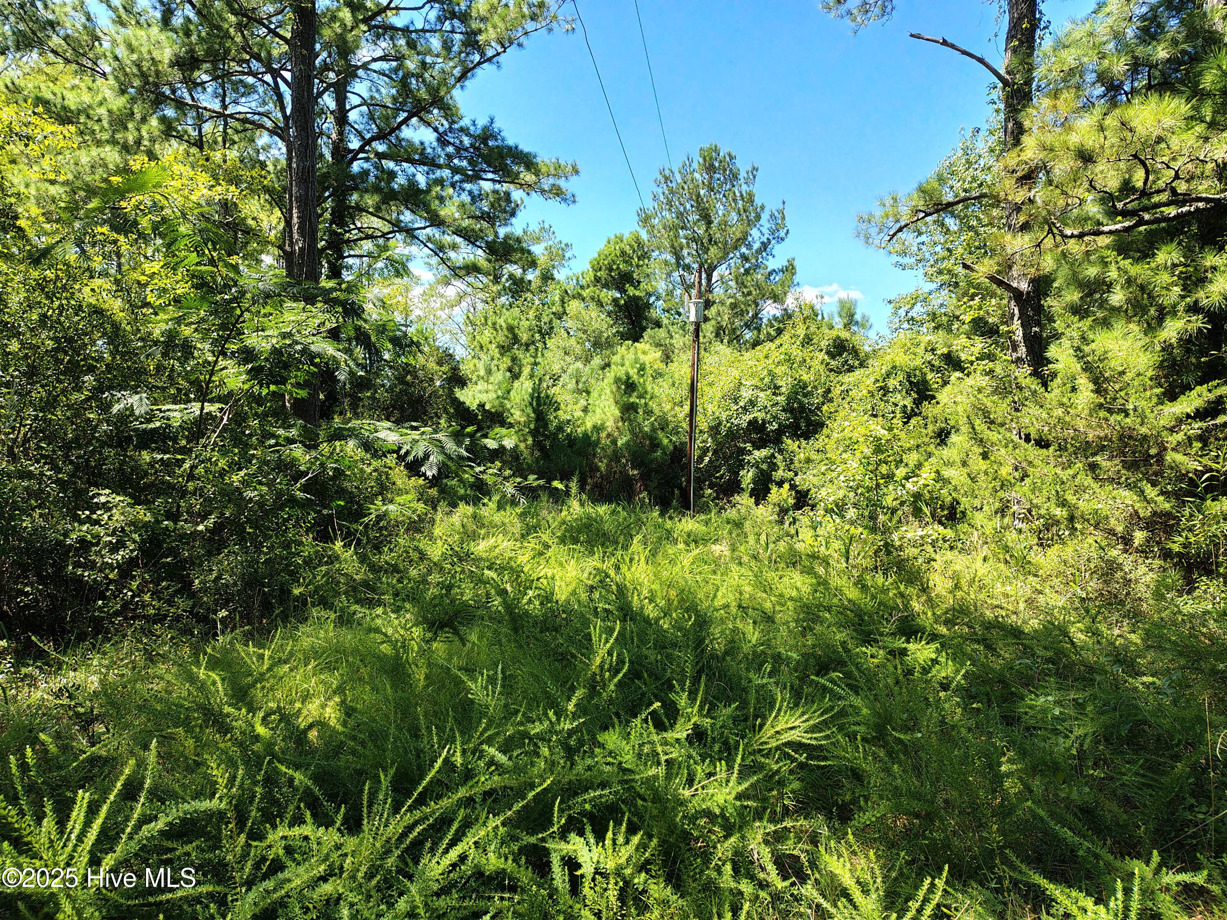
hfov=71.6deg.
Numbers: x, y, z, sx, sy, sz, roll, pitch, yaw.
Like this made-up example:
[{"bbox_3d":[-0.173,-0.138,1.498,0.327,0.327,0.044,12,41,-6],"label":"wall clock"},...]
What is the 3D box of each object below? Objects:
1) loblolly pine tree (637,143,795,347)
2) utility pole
[{"bbox_3d":[4.800,-6.200,40.000,7.400,17.200,7.200,0,-1,7],"label":"loblolly pine tree"},{"bbox_3d":[2.530,-1.940,26.400,0.550,8.150,0.580,1,-1,6],"label":"utility pole"}]

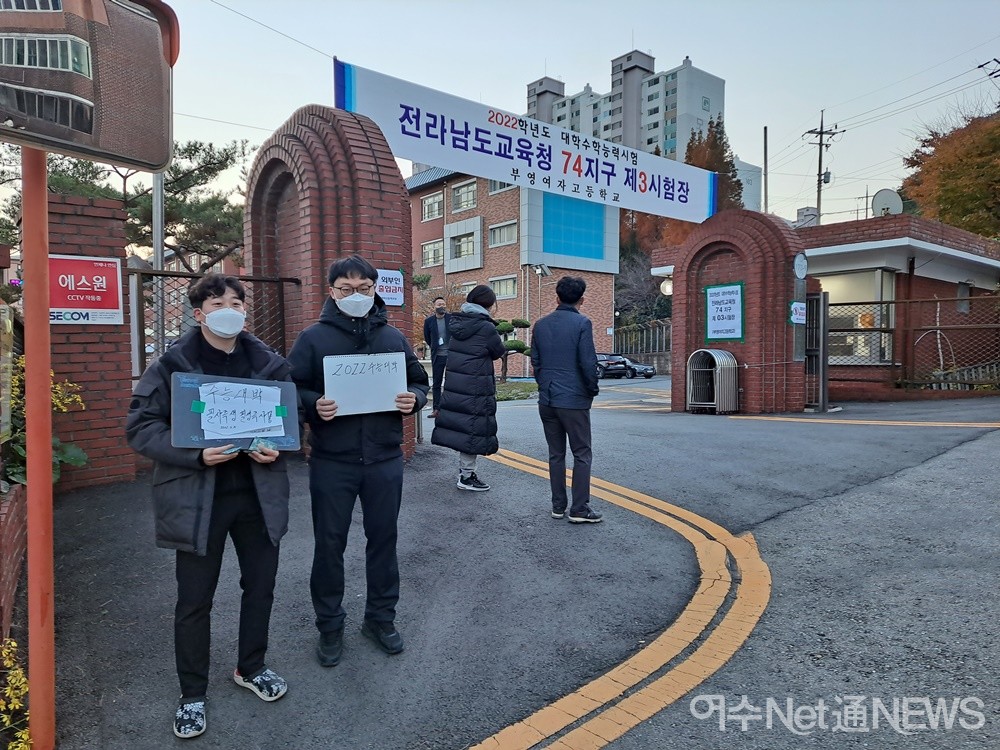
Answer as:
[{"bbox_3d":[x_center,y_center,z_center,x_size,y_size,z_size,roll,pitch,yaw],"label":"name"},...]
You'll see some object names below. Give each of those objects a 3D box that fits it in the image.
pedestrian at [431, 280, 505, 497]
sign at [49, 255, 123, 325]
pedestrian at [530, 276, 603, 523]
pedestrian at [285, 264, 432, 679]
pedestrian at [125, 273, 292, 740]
[{"bbox_3d":[-0.248,0.098,5.450,0.460,1.600,0.500,-2,3,-32],"label":"pedestrian"},{"bbox_3d":[-2.899,-0.587,4.820,0.490,0.475,0.020,-3,4,-45],"label":"sign"},{"bbox_3d":[0.491,0.151,4.970,0.520,1.710,0.380,0,3,18],"label":"pedestrian"},{"bbox_3d":[-0.642,0.340,3.100,0.600,1.750,0.440,-1,3,-10],"label":"pedestrian"},{"bbox_3d":[-1.115,0.435,2.680,0.590,1.690,0.450,-2,3,-21],"label":"pedestrian"}]

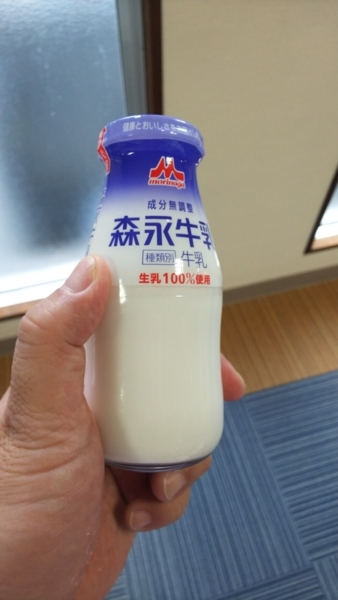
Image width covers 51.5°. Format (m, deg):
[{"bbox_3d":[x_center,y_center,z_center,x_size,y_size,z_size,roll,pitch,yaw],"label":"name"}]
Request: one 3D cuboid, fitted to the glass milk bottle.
[{"bbox_3d":[-0.007,-0.003,0.155,0.061,0.061,0.135,-1,92,-21],"label":"glass milk bottle"}]

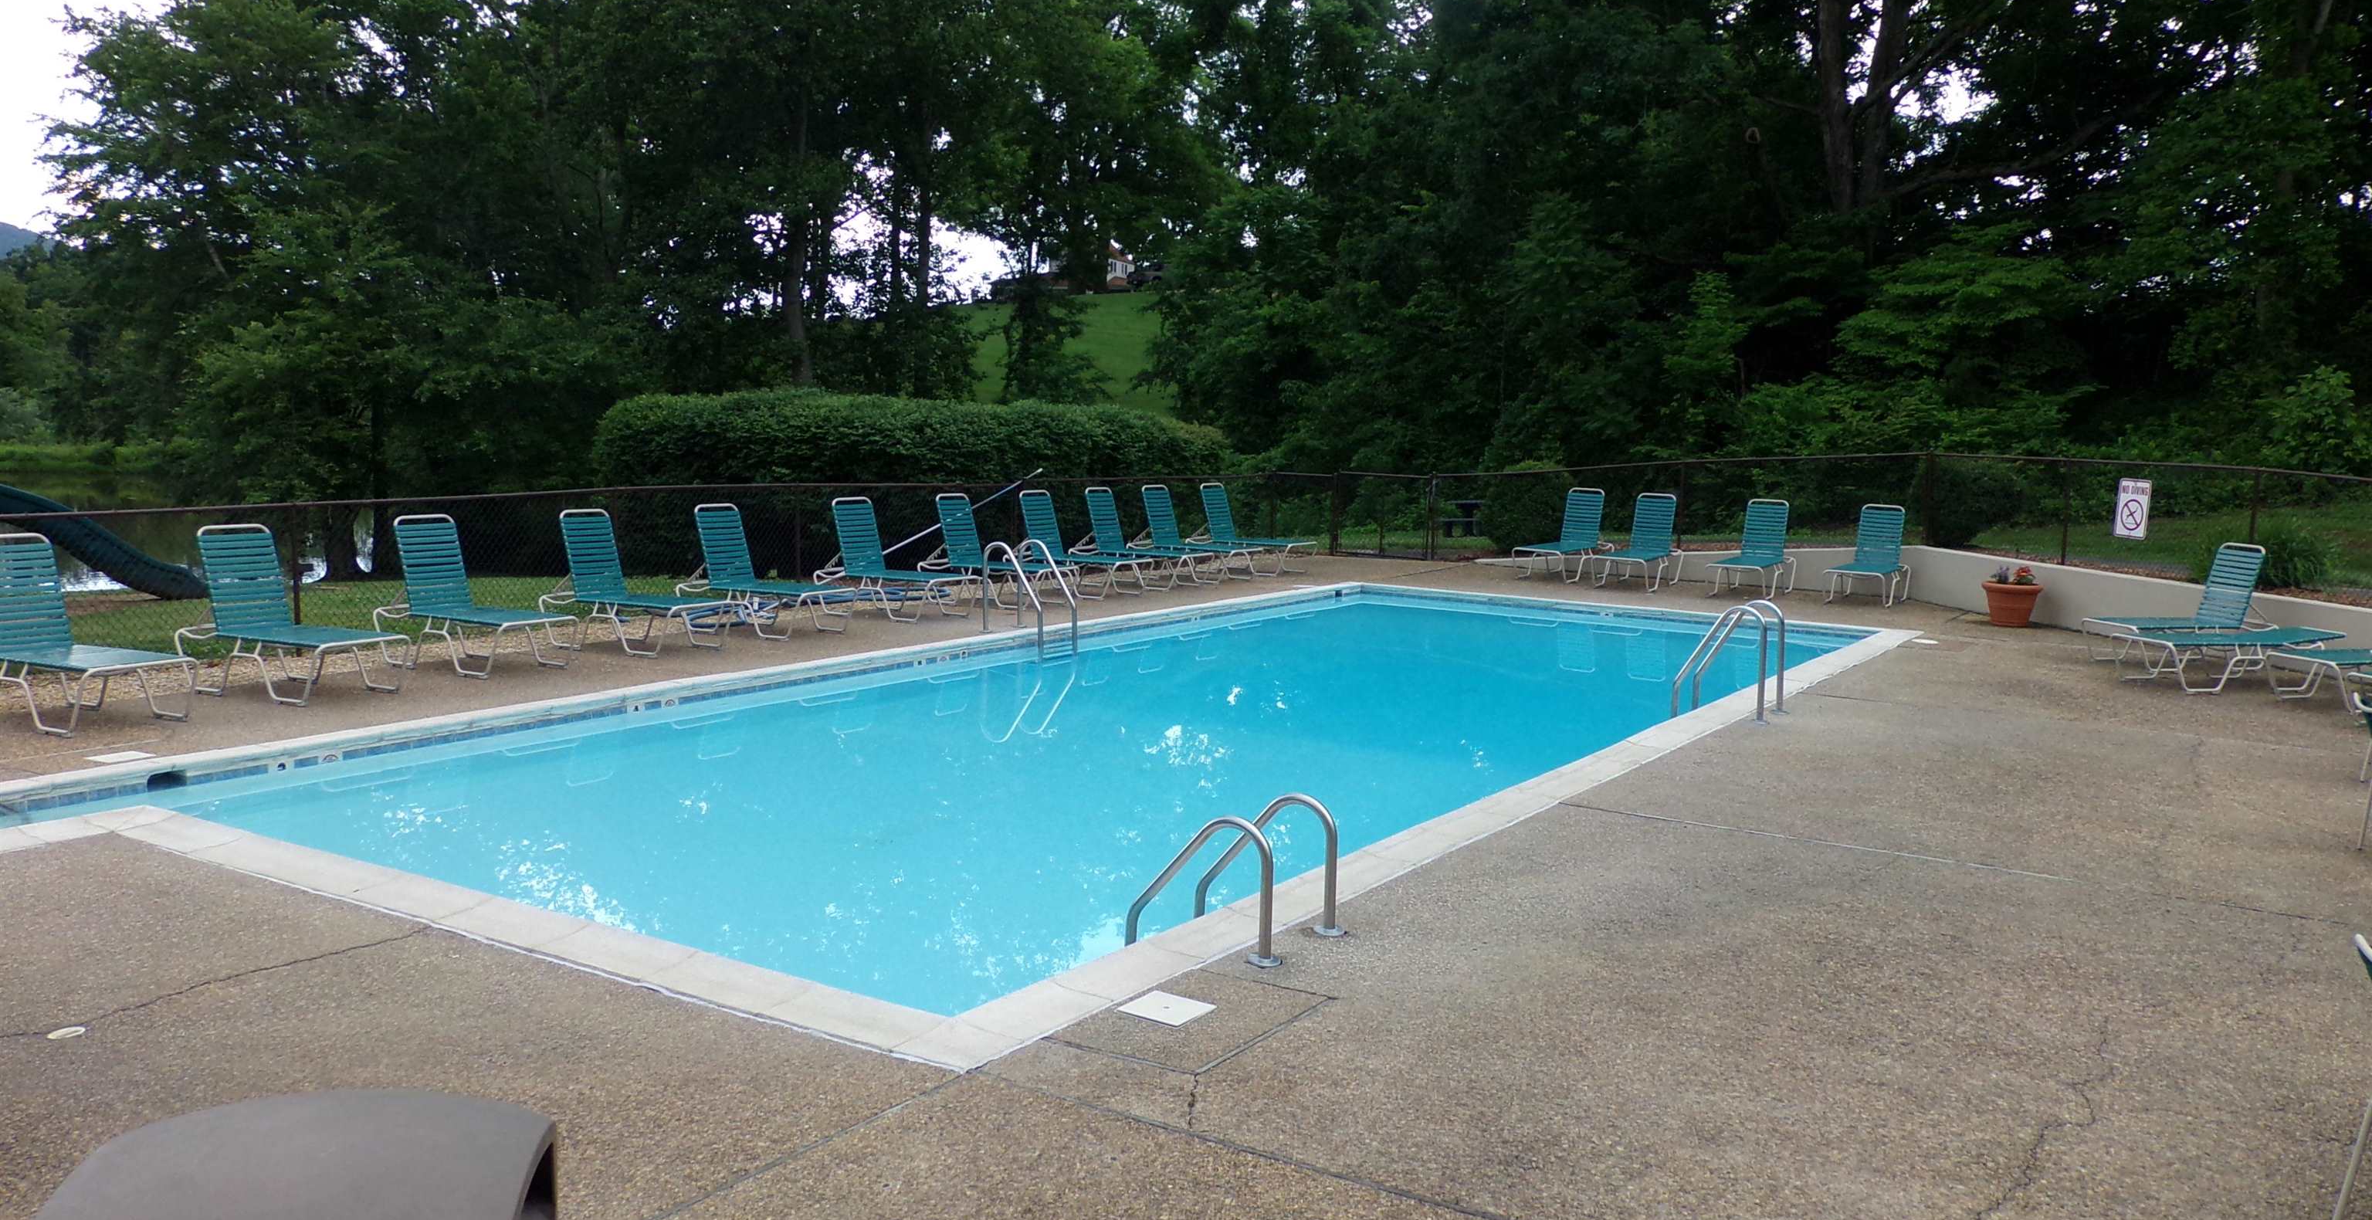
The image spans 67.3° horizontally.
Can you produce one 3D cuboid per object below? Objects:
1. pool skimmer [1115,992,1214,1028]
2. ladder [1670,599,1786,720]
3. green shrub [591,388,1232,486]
[{"bbox_3d":[-0.061,1.365,6.080,0.258,0.025,0.231,5,8,33],"label":"pool skimmer"},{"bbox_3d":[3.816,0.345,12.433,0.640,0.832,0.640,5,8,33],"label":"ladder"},{"bbox_3d":[-3.343,-1.741,23.527,8.585,2.152,1.500,-3,8,-33],"label":"green shrub"}]

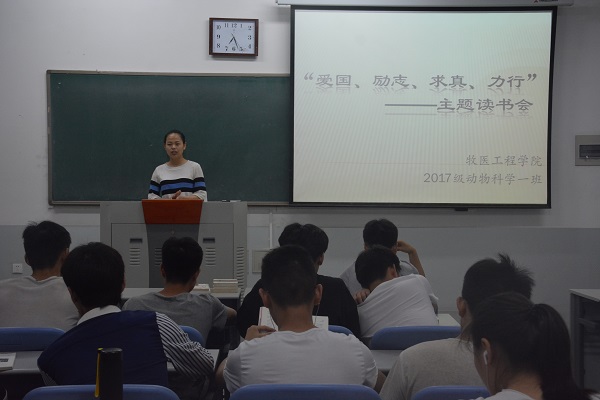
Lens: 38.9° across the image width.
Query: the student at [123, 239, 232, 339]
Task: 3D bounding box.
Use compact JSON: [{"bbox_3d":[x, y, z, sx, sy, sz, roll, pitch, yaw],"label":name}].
[{"bbox_3d":[-0.540,0.750,3.890,0.500,1.185,0.700,1,3,0],"label":"student"}]

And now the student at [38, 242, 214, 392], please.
[{"bbox_3d":[-0.556,0.762,3.008,0.548,1.264,0.750,1,3,5],"label":"student"}]

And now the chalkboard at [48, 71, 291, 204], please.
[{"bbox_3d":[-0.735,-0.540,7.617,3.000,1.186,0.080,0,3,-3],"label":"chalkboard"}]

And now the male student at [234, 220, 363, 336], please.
[{"bbox_3d":[-0.018,0.718,3.911,0.542,1.256,0.700,0,3,-3],"label":"male student"}]

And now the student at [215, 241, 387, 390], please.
[{"bbox_3d":[-0.011,0.766,3.032,0.533,1.261,0.700,0,3,-3],"label":"student"}]

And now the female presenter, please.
[{"bbox_3d":[-0.949,0.254,6.571,0.460,1.580,0.340,0,3,-8],"label":"female presenter"}]

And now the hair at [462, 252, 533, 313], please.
[{"bbox_3d":[0.651,0.288,2.812,0.220,0.210,0.230,0,3,-3],"label":"hair"}]

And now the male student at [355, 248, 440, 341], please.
[{"bbox_3d":[0.435,0.779,3.994,0.445,1.133,0.700,0,3,-14],"label":"male student"}]

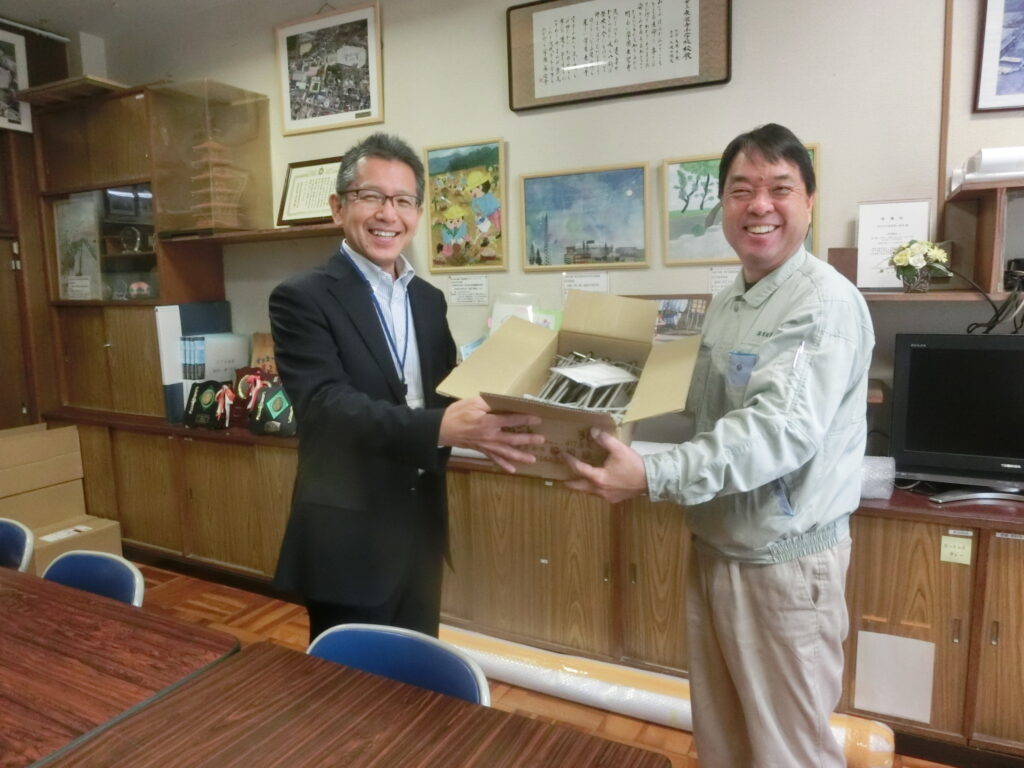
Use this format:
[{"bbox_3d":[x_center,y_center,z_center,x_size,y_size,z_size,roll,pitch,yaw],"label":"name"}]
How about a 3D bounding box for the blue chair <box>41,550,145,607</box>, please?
[{"bbox_3d":[-1.220,0.828,1.682,0.470,0.770,0.500,3,8,28],"label":"blue chair"}]

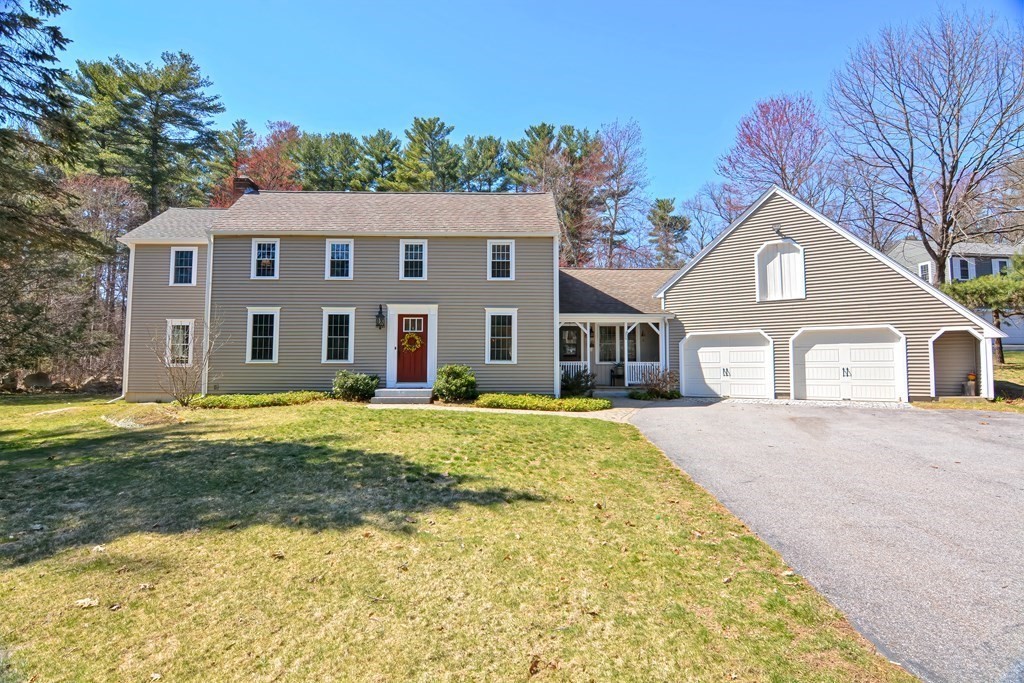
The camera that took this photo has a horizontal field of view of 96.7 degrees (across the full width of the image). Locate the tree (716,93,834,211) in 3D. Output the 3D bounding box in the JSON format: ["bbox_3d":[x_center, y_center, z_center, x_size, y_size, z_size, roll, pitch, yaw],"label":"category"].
[{"bbox_3d":[16.064,-6.991,27.469,7.000,16.650,7.000,0,-3,0],"label":"tree"}]

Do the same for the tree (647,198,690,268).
[{"bbox_3d":[14.686,-5.328,42.396,4.500,16.320,4.500,0,-3,0],"label":"tree"}]

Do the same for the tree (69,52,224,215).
[{"bbox_3d":[-23.992,-8.221,29.547,9.300,21.960,9.300,0,-3,0],"label":"tree"}]

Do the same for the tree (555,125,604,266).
[{"bbox_3d":[5.608,-7.738,37.532,5.000,20.950,5.000,0,-3,0],"label":"tree"}]

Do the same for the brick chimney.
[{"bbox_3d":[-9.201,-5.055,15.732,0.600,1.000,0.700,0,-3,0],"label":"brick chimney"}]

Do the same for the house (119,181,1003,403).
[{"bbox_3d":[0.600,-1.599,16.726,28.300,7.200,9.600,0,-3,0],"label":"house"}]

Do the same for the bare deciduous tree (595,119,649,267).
[{"bbox_3d":[8.855,-7.775,36.532,5.000,20.900,5.000,0,-3,0],"label":"bare deciduous tree"}]

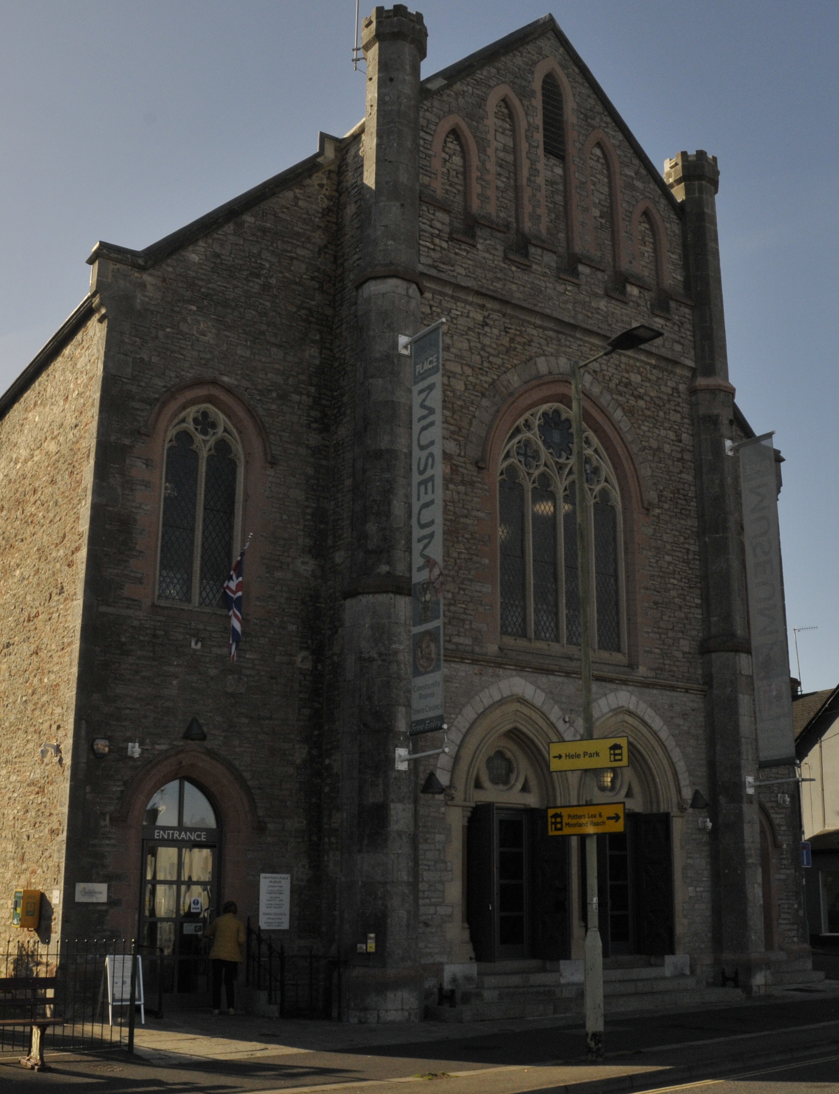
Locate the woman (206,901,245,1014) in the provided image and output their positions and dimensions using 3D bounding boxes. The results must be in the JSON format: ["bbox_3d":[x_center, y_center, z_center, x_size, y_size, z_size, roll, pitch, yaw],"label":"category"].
[{"bbox_3d":[-2.864,6.073,18.283,0.512,1.586,0.345,6,-17,-21],"label":"woman"}]

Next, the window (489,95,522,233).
[{"bbox_3d":[1.623,-7.347,23.754,0.725,2.989,0.294,10,-19,-32],"label":"window"}]

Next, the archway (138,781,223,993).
[{"bbox_3d":[-3.398,4.861,17.759,1.260,3.150,0.330,11,-19,-33],"label":"archway"}]

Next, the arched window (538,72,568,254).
[{"bbox_3d":[2.645,-7.657,24.545,0.725,4.096,0.294,10,-19,-32],"label":"arched window"}]

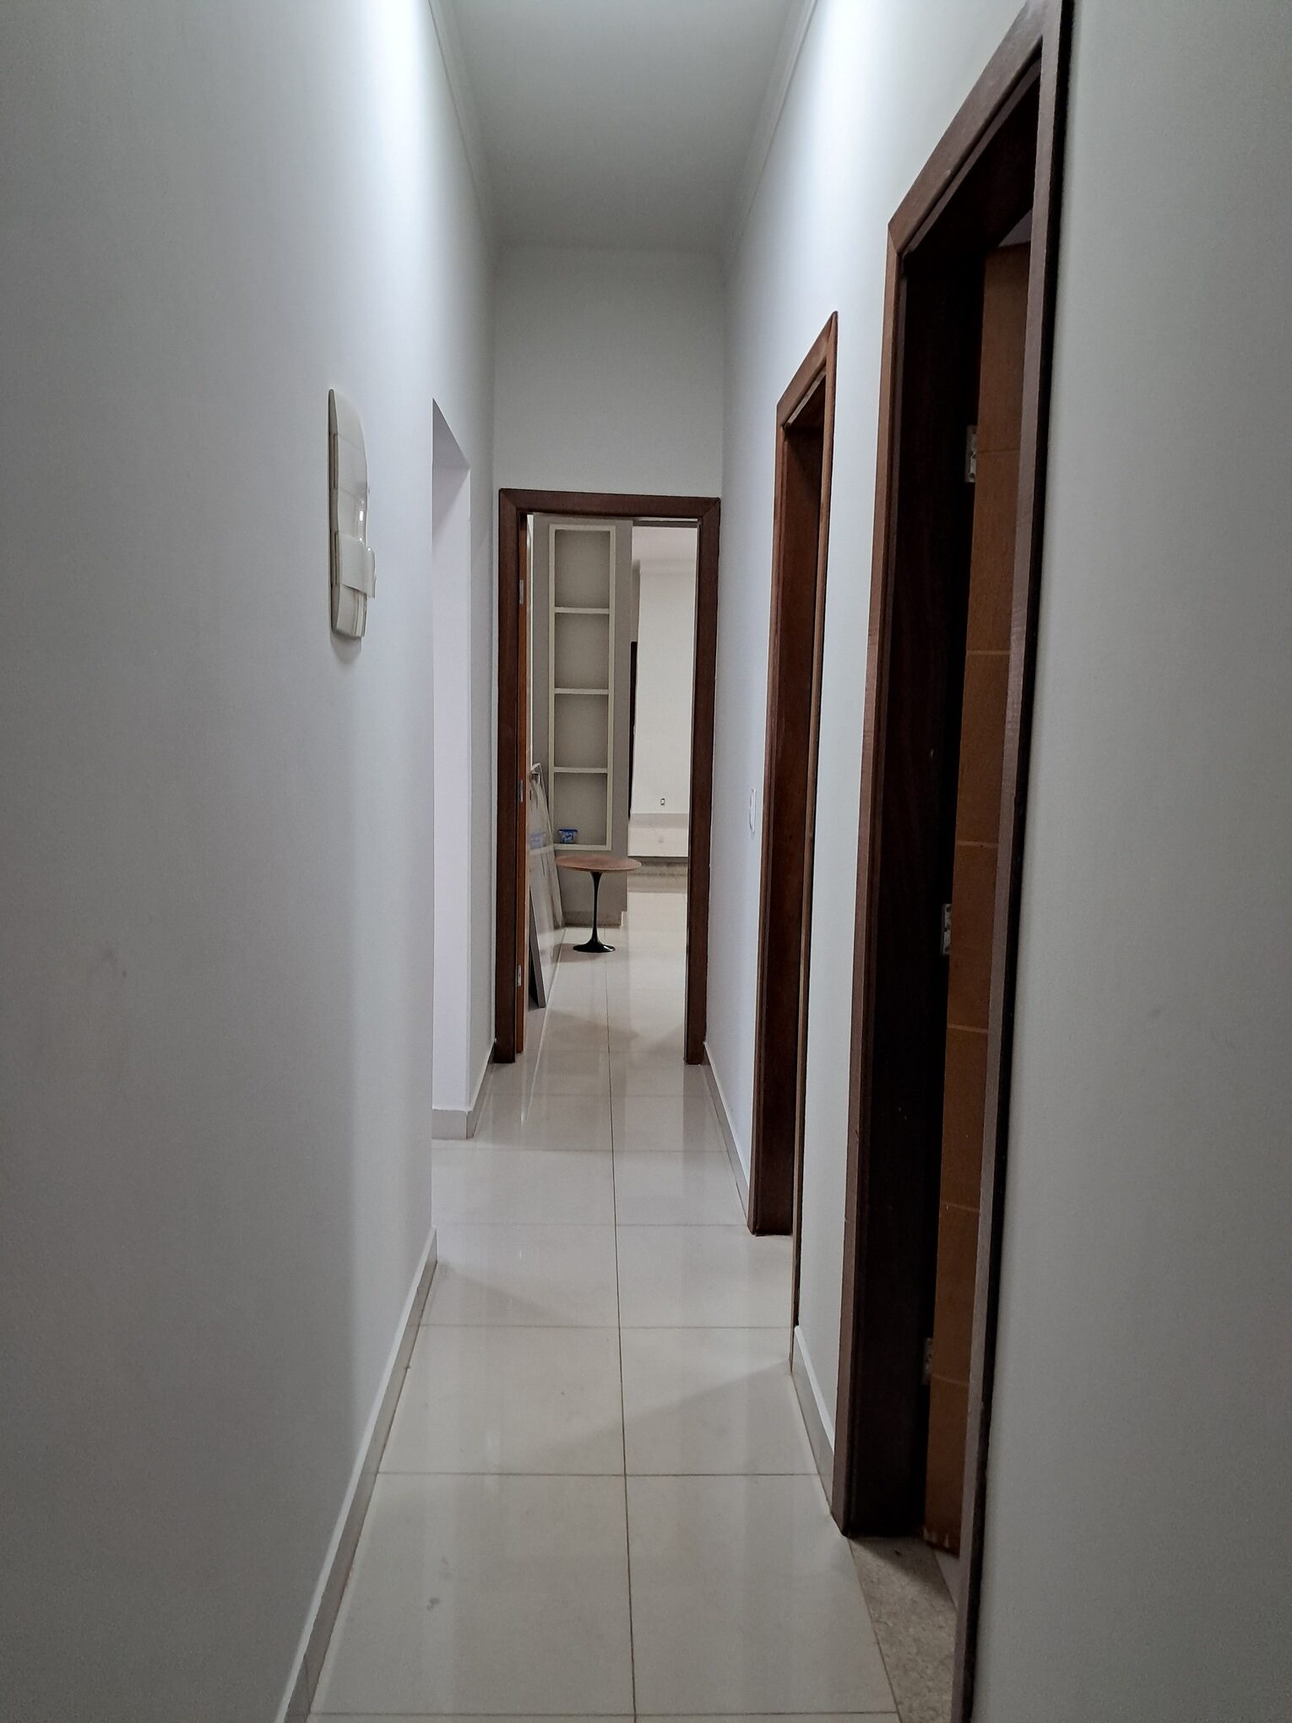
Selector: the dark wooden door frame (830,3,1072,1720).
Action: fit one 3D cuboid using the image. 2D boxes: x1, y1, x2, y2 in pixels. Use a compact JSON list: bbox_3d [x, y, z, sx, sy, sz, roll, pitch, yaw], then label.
[{"bbox_3d":[0.450,0.122,1.860,0.155,2.195,0.820,1,7,-2],"label":"dark wooden door frame"}]

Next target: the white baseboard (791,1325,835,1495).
[{"bbox_3d":[0.331,1.077,2.632,0.015,0.110,0.480,1,7,-2],"label":"white baseboard"}]

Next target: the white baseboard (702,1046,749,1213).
[{"bbox_3d":[0.264,0.853,4.507,0.015,0.105,1.620,1,7,-2],"label":"white baseboard"}]

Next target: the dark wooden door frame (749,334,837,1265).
[{"bbox_3d":[0.401,-0.035,3.160,0.150,2.195,0.830,1,7,-2],"label":"dark wooden door frame"}]

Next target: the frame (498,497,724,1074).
[{"bbox_3d":[-0.160,-0.300,5.257,0.832,2.195,0.155,1,7,-2],"label":"frame"}]

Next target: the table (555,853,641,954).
[{"bbox_3d":[-0.276,0.256,7.712,0.500,0.500,0.500,1,7,-2],"label":"table"}]

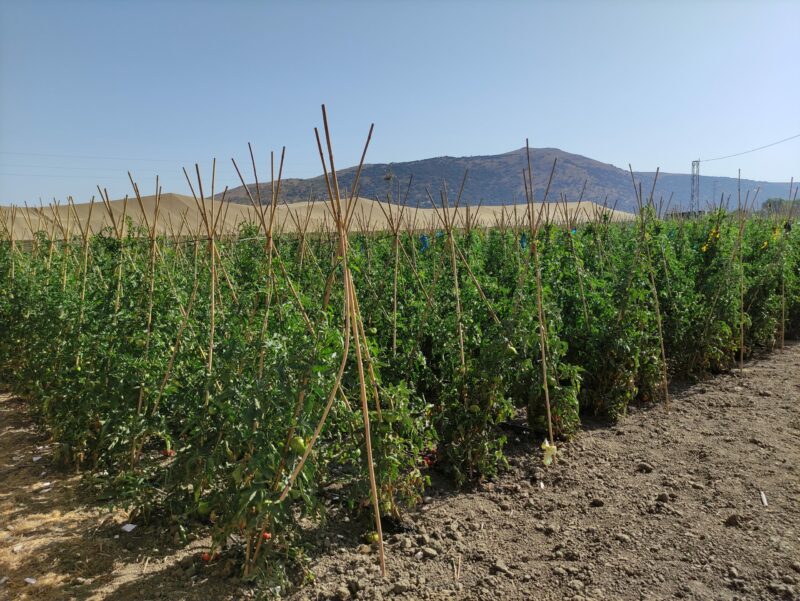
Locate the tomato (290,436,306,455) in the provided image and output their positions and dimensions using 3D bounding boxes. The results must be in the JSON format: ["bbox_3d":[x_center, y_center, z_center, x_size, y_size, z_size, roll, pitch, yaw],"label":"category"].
[{"bbox_3d":[-0.438,0.629,2.500,0.070,0.070,0.070,-2,8,0],"label":"tomato"}]

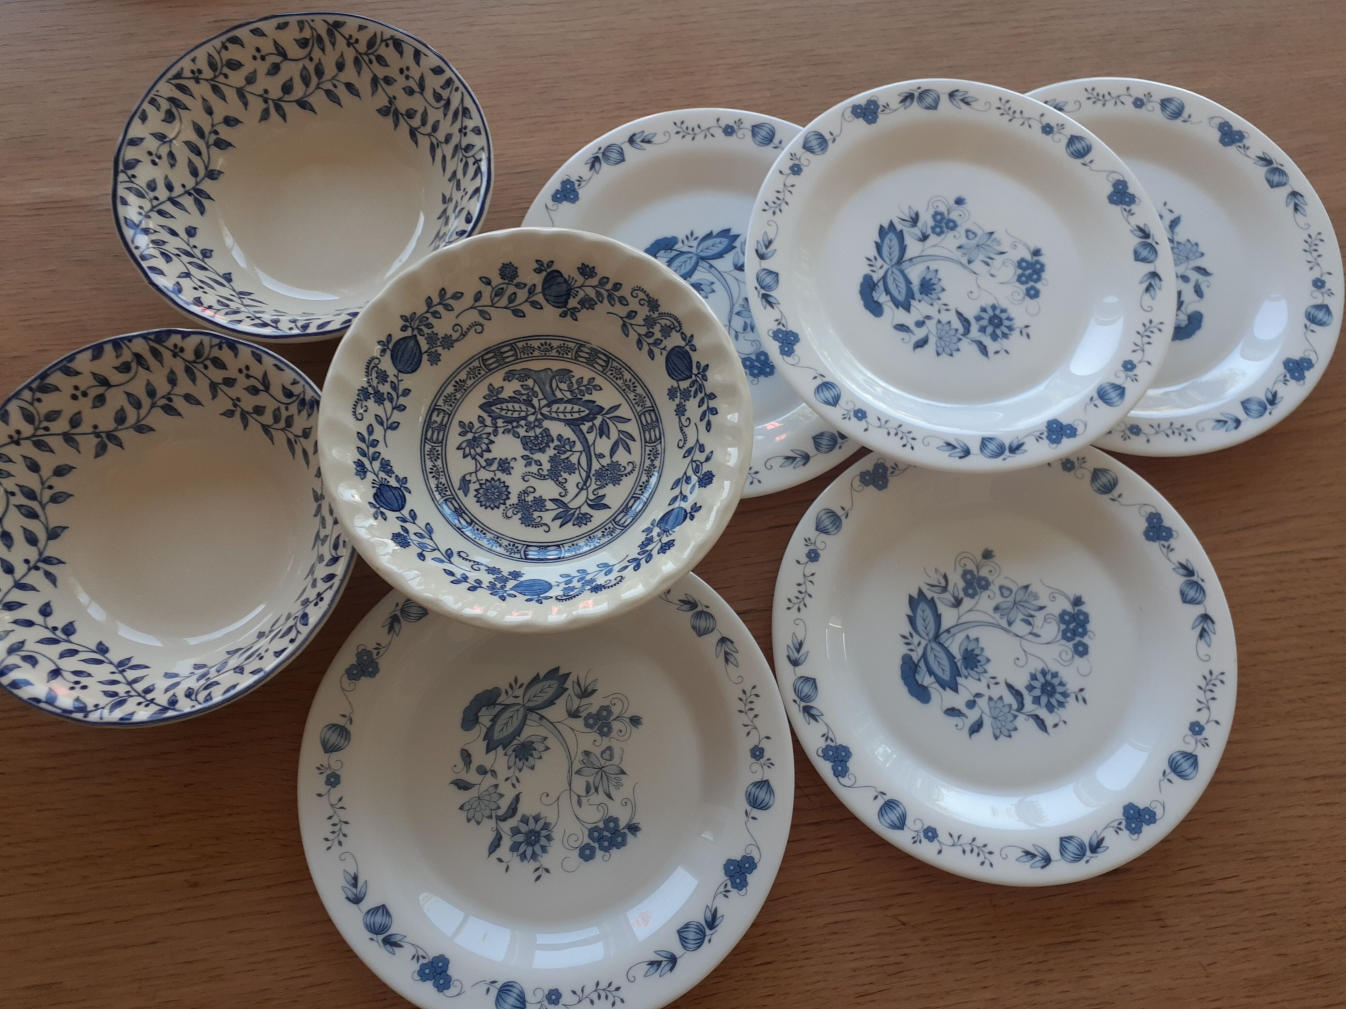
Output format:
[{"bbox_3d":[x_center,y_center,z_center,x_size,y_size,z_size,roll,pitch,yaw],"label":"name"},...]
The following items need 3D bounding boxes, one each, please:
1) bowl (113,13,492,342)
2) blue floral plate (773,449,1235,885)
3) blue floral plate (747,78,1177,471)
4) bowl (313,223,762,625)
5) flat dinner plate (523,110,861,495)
[{"bbox_3d":[-0.158,-0.137,0.470,0.159,0.047,0.159,0,74,-2],"label":"bowl"},{"bbox_3d":[0.137,0.057,0.440,0.193,0.017,0.193,1,74,-2],"label":"blue floral plate"},{"bbox_3d":[0.127,-0.105,0.473,0.193,0.017,0.193,0,74,-2],"label":"blue floral plate"},{"bbox_3d":[-0.053,-0.027,0.427,0.167,0.043,0.167,0,73,-3],"label":"bowl"},{"bbox_3d":[0.020,-0.093,0.478,0.193,0.017,0.193,0,74,-2],"label":"flat dinner plate"}]

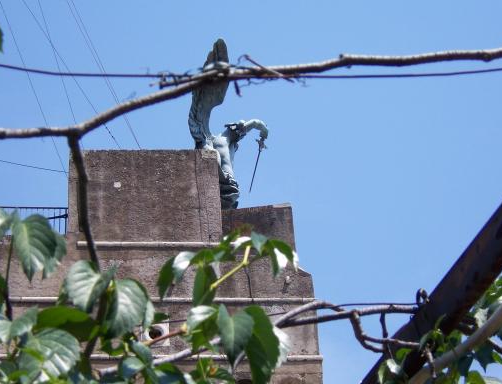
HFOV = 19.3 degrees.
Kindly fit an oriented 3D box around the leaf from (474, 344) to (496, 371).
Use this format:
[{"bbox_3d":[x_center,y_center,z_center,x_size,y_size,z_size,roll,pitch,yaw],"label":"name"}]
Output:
[{"bbox_3d":[0.474,0.336,3.000,0.046,0.057,0.025,-8,-32,8],"label":"leaf"}]

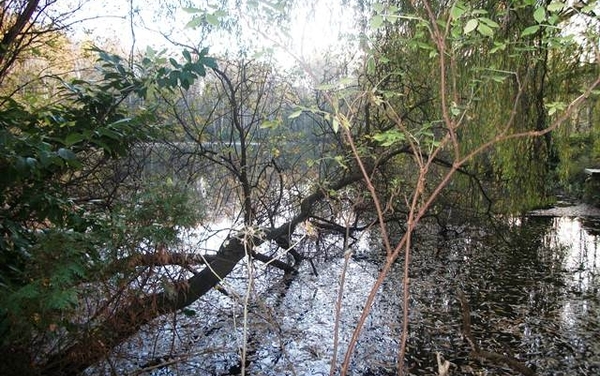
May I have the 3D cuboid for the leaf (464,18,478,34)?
[{"bbox_3d":[0.603,-0.570,1.950,0.037,0.066,0.014,35,-20,28],"label":"leaf"}]

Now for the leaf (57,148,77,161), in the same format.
[{"bbox_3d":[-1.010,-0.145,2.400,0.090,0.016,0.046,21,42,18],"label":"leaf"}]

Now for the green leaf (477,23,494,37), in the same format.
[{"bbox_3d":[0.653,-0.554,1.950,0.068,0.014,0.037,35,57,15],"label":"green leaf"}]

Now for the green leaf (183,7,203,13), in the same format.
[{"bbox_3d":[-0.397,-0.656,2.050,0.078,0.014,0.038,7,-14,-12],"label":"green leaf"}]

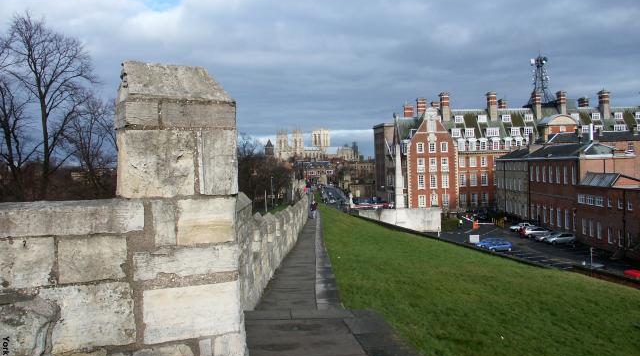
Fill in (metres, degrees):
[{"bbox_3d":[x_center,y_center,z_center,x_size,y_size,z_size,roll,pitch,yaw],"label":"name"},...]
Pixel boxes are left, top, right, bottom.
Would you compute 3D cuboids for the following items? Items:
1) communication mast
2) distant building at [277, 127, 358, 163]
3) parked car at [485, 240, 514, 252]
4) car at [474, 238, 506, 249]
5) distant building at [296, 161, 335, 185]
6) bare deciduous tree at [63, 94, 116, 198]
[{"bbox_3d":[60.900,-27.000,143.000,5.500,14.000,5.500,-1,1,0],"label":"communication mast"},{"bbox_3d":[-3.000,-34.500,745.000,76.000,71.000,158.000,-1,1,32],"label":"distant building"},{"bbox_3d":[27.000,10.180,77.500,3.800,1.430,1.660,-1,1,-3],"label":"parked car"},{"bbox_3d":[26.800,10.160,81.300,4.300,1.430,1.720,-1,1,-3],"label":"car"},{"bbox_3d":[-3.500,-4.300,415.000,33.000,19.500,20.000,-1,1,0],"label":"distant building"},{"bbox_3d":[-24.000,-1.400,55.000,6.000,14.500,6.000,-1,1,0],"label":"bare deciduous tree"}]

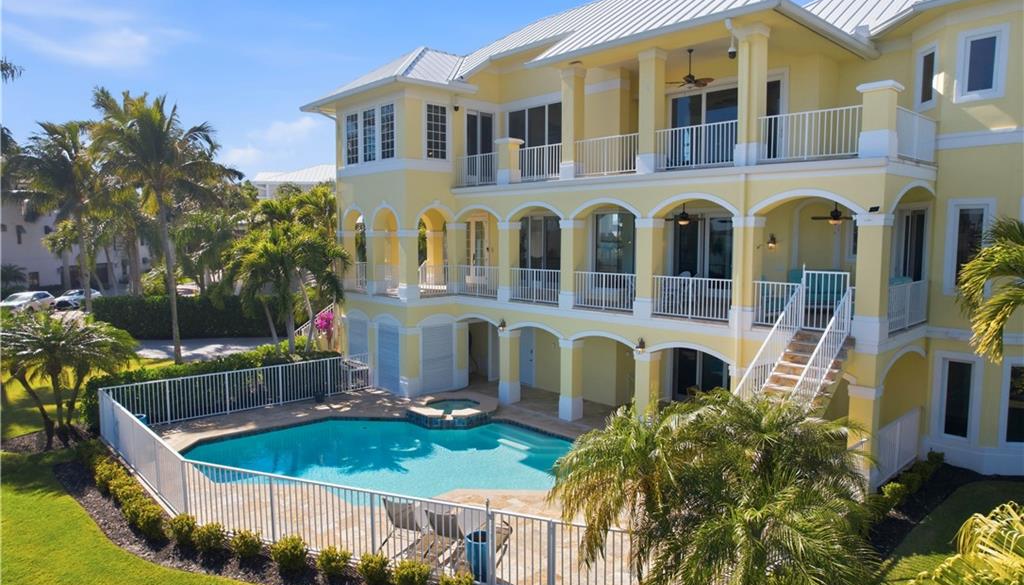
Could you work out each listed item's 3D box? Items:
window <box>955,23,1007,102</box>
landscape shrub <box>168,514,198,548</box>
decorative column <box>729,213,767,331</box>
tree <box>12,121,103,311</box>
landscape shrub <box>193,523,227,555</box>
[{"bbox_3d":[9.472,-4.627,12.648,0.120,1.420,0.816,-5,8,-44],"label":"window"},{"bbox_3d":[-5.784,4.209,11.016,0.510,0.540,0.510,-5,8,-43],"label":"landscape shrub"},{"bbox_3d":[5.357,-0.450,14.150,0.572,2.529,0.545,-5,8,-43],"label":"decorative column"},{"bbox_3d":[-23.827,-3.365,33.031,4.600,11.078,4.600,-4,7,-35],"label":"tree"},{"bbox_3d":[-5.320,4.326,11.003,0.540,0.535,0.540,5,8,43],"label":"landscape shrub"}]

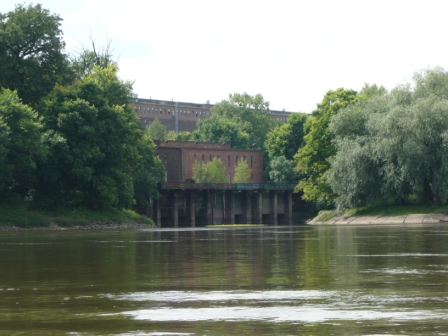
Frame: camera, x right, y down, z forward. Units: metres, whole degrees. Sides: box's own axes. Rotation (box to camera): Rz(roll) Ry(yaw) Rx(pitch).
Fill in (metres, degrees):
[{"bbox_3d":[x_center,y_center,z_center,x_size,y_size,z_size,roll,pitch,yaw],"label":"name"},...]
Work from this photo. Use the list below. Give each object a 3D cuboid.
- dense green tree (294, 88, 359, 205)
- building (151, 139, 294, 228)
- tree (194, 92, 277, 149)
[{"bbox_3d":[16.900,-3.070,175.000,11.500,18.800,11.500,0,-2,0],"label":"dense green tree"},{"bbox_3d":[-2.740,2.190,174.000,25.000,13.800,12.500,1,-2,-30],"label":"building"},{"bbox_3d":[1.940,-4.900,206.000,14.500,18.000,13.500,0,-2,0],"label":"tree"}]

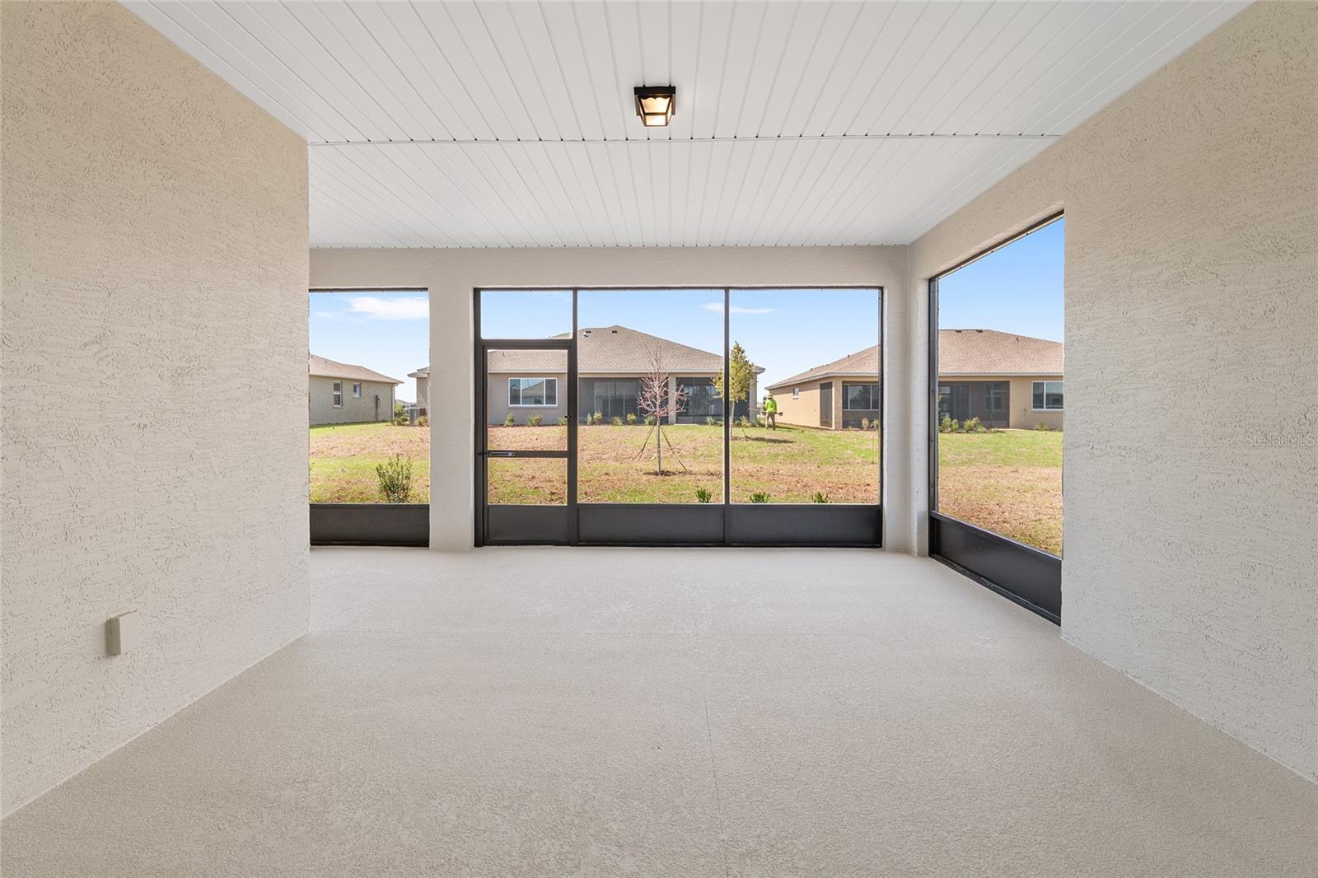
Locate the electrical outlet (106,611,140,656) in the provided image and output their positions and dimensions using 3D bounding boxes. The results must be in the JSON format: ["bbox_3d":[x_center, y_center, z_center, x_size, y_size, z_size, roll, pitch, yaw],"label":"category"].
[{"bbox_3d":[-2.066,0.750,2.116,0.050,0.135,0.077,0,2,1],"label":"electrical outlet"}]

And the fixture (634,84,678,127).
[{"bbox_3d":[-0.018,-1.721,2.868,0.207,0.113,0.205,0,2,1],"label":"fixture"}]

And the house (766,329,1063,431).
[{"bbox_3d":[19.854,-4.159,37.600,21.800,6.600,17.600,0,2,0],"label":"house"}]

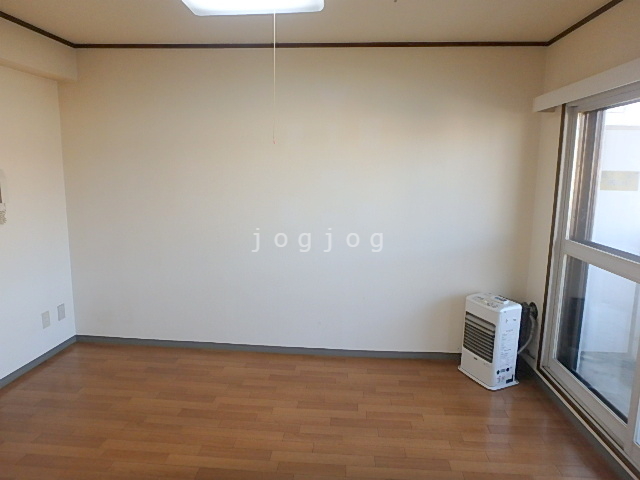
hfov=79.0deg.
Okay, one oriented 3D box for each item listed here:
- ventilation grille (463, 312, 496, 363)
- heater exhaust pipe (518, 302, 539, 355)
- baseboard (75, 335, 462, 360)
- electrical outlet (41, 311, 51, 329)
[{"bbox_3d":[1.145,0.690,2.777,0.030,0.272,0.292,-2,9,-19],"label":"ventilation grille"},{"bbox_3d":[1.470,0.639,2.837,0.150,0.360,0.160,2,9,4],"label":"heater exhaust pipe"},{"bbox_3d":[-0.361,0.902,3.207,3.450,0.064,0.015,2,9,4],"label":"baseboard"},{"bbox_3d":[-2.094,0.615,2.978,0.010,0.120,0.070,2,9,4],"label":"electrical outlet"}]

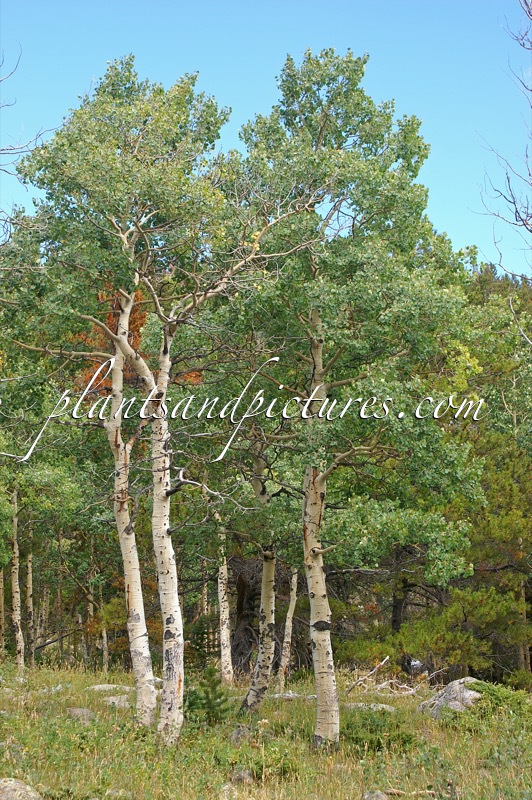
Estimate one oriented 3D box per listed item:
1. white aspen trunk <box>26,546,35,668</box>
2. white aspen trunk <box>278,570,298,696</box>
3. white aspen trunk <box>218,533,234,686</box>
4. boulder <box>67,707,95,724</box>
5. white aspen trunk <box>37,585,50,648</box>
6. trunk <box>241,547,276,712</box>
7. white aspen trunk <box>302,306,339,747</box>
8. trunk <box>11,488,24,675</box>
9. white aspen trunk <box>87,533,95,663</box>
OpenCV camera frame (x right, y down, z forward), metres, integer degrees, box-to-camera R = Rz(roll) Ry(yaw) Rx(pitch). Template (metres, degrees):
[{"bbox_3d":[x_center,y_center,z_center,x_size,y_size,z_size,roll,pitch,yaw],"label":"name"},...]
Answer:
[{"bbox_3d":[-5.611,4.944,39.678,0.176,2.923,0.170,0,-7,0],"label":"white aspen trunk"},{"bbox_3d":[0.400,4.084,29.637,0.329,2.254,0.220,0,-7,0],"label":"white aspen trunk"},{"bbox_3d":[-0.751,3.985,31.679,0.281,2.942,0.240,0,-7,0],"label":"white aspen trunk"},{"bbox_3d":[-2.430,4.133,21.815,0.367,0.250,0.330,0,-7,0],"label":"boulder"},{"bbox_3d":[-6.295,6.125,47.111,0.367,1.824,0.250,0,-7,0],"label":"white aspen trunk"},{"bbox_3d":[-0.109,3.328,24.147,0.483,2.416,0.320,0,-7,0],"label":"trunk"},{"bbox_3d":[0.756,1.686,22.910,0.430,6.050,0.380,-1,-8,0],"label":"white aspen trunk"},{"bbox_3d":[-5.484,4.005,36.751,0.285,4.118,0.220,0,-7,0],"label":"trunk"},{"bbox_3d":[-4.236,4.839,40.195,0.179,3.202,0.160,0,-7,0],"label":"white aspen trunk"}]

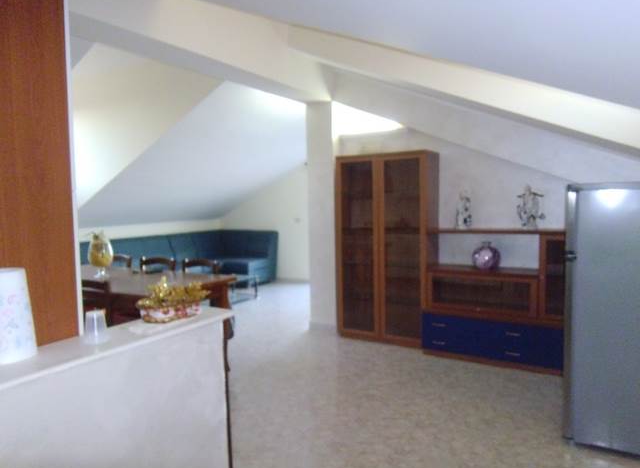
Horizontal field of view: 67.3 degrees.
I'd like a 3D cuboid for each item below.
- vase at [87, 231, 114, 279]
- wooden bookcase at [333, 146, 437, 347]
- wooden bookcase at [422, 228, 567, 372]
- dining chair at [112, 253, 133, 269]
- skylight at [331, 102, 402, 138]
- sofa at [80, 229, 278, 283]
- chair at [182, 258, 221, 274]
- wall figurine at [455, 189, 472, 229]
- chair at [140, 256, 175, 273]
[{"bbox_3d":[-1.874,0.173,4.093,0.215,0.390,0.215,1,4,31],"label":"vase"},{"bbox_3d":[0.675,0.138,4.772,0.908,1.822,0.432,1,4,31],"label":"wooden bookcase"},{"bbox_3d":[1.642,0.517,4.166,1.362,1.114,0.524,1,4,31],"label":"wooden bookcase"},{"bbox_3d":[-2.146,0.658,4.775,0.450,0.880,0.460,1,4,27],"label":"dining chair"},{"bbox_3d":[0.486,-1.230,5.055,0.840,0.400,0.120,1,4,31],"label":"skylight"},{"bbox_3d":[-2.178,0.476,7.863,1.530,0.830,3.170,1,4,31],"label":"sofa"},{"bbox_3d":[-1.190,0.674,4.288,0.450,0.880,0.460,1,4,27],"label":"chair"},{"bbox_3d":[1.288,-0.215,4.316,0.150,0.330,0.120,1,4,31],"label":"wall figurine"},{"bbox_3d":[-1.667,0.665,4.543,0.450,0.880,0.460,1,4,27],"label":"chair"}]

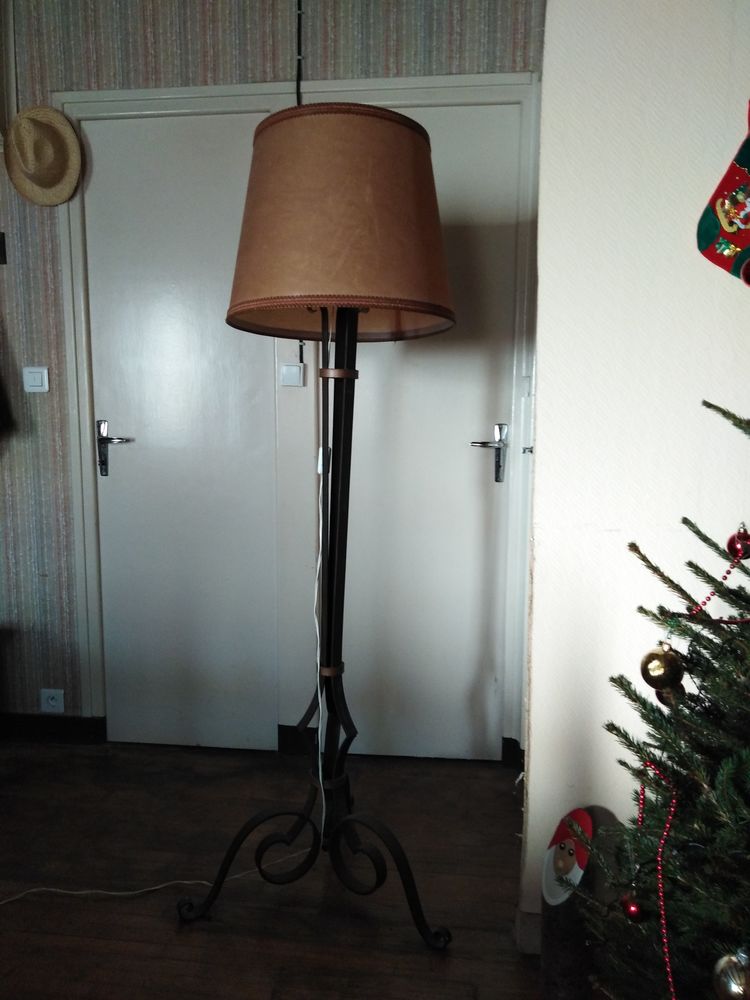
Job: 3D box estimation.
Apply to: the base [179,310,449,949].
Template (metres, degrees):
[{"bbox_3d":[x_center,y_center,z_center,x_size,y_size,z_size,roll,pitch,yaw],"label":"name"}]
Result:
[{"bbox_3d":[-0.117,0.236,1.807,0.610,1.400,0.550,1,7,6],"label":"base"}]

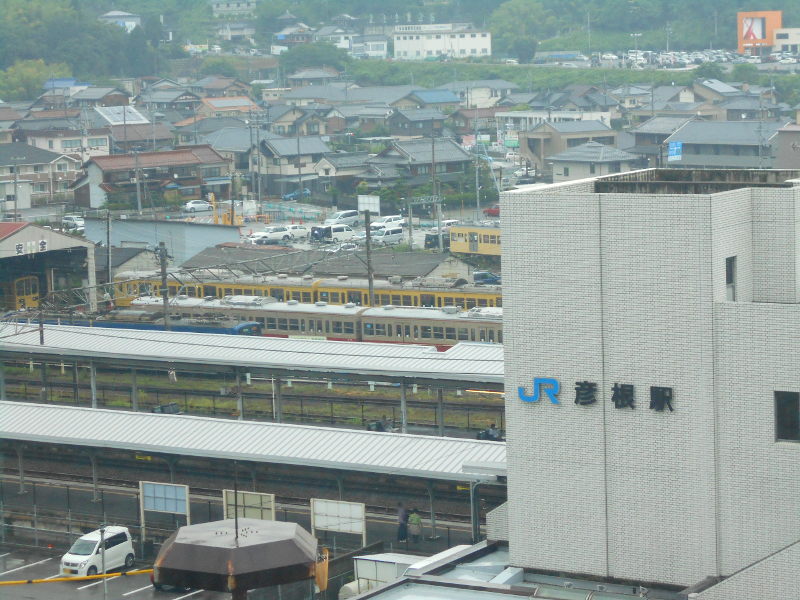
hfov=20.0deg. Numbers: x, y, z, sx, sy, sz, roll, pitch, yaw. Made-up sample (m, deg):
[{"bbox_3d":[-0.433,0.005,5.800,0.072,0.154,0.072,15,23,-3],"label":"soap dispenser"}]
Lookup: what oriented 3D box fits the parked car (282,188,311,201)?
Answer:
[{"bbox_3d":[-14.053,-14.307,306.912,1.700,1.500,4.100,3,8,33],"label":"parked car"}]

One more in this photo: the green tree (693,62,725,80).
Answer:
[{"bbox_3d":[73.148,-53.823,537.000,7.500,5.500,7.000,-2,7,0],"label":"green tree"}]

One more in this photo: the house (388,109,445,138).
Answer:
[{"bbox_3d":[3.480,-32.070,426.000,9.200,7.700,7.200,-7,9,-38],"label":"house"}]

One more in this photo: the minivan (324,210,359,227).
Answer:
[{"bbox_3d":[-6.910,-9.841,270.485,1.790,1.750,4.700,3,8,39],"label":"minivan"}]

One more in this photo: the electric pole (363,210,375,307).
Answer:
[{"bbox_3d":[-2.145,-2.025,166.631,0.400,9.188,0.400,-3,6,0],"label":"electric pole"}]

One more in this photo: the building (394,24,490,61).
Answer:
[{"bbox_3d":[11.747,-71.450,626.000,26.500,10.000,12.000,-1,7,3],"label":"building"}]

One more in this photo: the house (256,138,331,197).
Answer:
[{"bbox_3d":[-14.950,-18.500,316.800,8.800,8.200,7.200,-7,8,-35],"label":"house"}]

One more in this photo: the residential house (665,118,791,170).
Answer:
[{"bbox_3d":[46.726,-20.403,313.009,10.500,8.400,18.500,-8,9,-42],"label":"residential house"}]

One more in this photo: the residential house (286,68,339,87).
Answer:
[{"bbox_3d":[-22.534,-56.661,590.000,13.300,7.200,9.800,-1,7,8],"label":"residential house"}]

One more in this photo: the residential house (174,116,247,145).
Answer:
[{"bbox_3d":[-35.561,-31.432,425.000,11.500,6.200,9.000,2,8,30],"label":"residential house"}]

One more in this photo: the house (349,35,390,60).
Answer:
[{"bbox_3d":[-8.619,-71.353,640.000,9.900,7.000,8.200,-3,7,-8],"label":"house"}]

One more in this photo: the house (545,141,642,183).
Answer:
[{"bbox_3d":[25.486,-17.207,299.982,7.400,7.600,10.800,-7,8,-40],"label":"house"}]

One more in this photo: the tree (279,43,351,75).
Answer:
[{"bbox_3d":[-23.972,-67.291,635.000,19.000,10.000,14.000,-2,7,0],"label":"tree"}]

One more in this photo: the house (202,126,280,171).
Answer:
[{"bbox_3d":[-23.282,-20.844,334.497,10.000,8.600,9.500,-6,8,-32],"label":"house"}]

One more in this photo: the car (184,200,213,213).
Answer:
[{"bbox_3d":[-26.510,-12.573,301.046,4.400,1.490,1.730,-6,8,-30],"label":"car"}]

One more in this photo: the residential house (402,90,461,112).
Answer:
[{"bbox_3d":[6.095,-42.732,512.497,11.000,8.600,10.000,-7,8,-37],"label":"residential house"}]

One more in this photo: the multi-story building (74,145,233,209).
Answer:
[{"bbox_3d":[-34.922,-17.504,319.632,19.200,7.600,9.300,-6,8,-30],"label":"multi-story building"}]

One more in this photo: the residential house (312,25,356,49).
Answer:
[{"bbox_3d":[-19.811,-79.394,685.000,10.000,7.500,9.500,-6,8,-32],"label":"residential house"}]

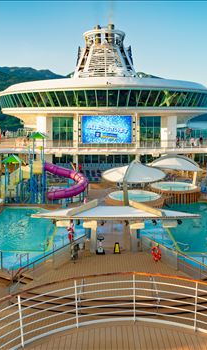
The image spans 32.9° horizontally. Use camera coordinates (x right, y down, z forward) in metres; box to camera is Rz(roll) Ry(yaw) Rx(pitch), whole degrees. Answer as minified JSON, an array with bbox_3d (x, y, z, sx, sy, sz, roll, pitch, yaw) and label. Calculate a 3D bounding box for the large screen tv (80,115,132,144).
[{"bbox_3d":[0.556,-6.264,48.614,6.950,3.900,0.300,0,9,0],"label":"large screen tv"}]

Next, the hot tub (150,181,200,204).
[{"bbox_3d":[6.610,1.611,32.667,4.100,1.050,4.100,0,9,0],"label":"hot tub"}]

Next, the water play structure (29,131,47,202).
[{"bbox_3d":[-5.649,-0.686,30.882,1.400,6.090,1.400,0,9,0],"label":"water play structure"}]

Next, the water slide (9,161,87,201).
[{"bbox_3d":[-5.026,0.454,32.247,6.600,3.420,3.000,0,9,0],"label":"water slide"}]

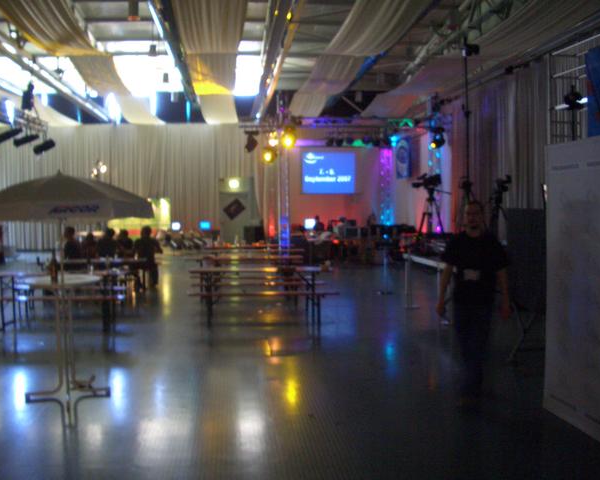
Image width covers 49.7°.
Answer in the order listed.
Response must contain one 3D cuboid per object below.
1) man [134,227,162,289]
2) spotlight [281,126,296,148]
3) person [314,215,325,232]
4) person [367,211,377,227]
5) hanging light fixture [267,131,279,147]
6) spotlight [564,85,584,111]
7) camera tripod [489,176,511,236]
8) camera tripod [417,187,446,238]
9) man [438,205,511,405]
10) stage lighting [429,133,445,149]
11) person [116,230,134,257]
[{"bbox_3d":[-3.137,0.387,13.400,0.560,1.320,0.750,0,3,-7],"label":"man"},{"bbox_3d":[-0.338,-3.010,19.000,0.420,0.600,0.460,0,3,0],"label":"spotlight"},{"bbox_3d":[0.633,-0.131,21.000,0.500,1.300,0.700,0,3,3],"label":"person"},{"bbox_3d":[2.376,-0.258,21.500,0.480,1.300,0.680,1,3,18],"label":"person"},{"bbox_3d":[-0.807,-2.980,19.000,0.360,0.460,0.420,0,3,3],"label":"hanging light fixture"},{"bbox_3d":[3.903,-2.026,9.200,0.290,0.370,0.330,-1,3,-18],"label":"spotlight"},{"bbox_3d":[2.822,0.086,9.200,0.850,1.900,0.850,-1,3,-18],"label":"camera tripod"},{"bbox_3d":[2.803,-0.322,13.900,0.850,1.620,0.850,1,3,21],"label":"camera tripod"},{"bbox_3d":[1.507,0.573,5.620,0.640,1.790,0.420,0,3,5],"label":"man"},{"bbox_3d":[3.902,-2.845,18.500,0.440,0.460,0.460,2,4,37],"label":"stage lighting"},{"bbox_3d":[-3.587,0.402,13.300,0.480,1.270,0.720,0,3,-7],"label":"person"}]

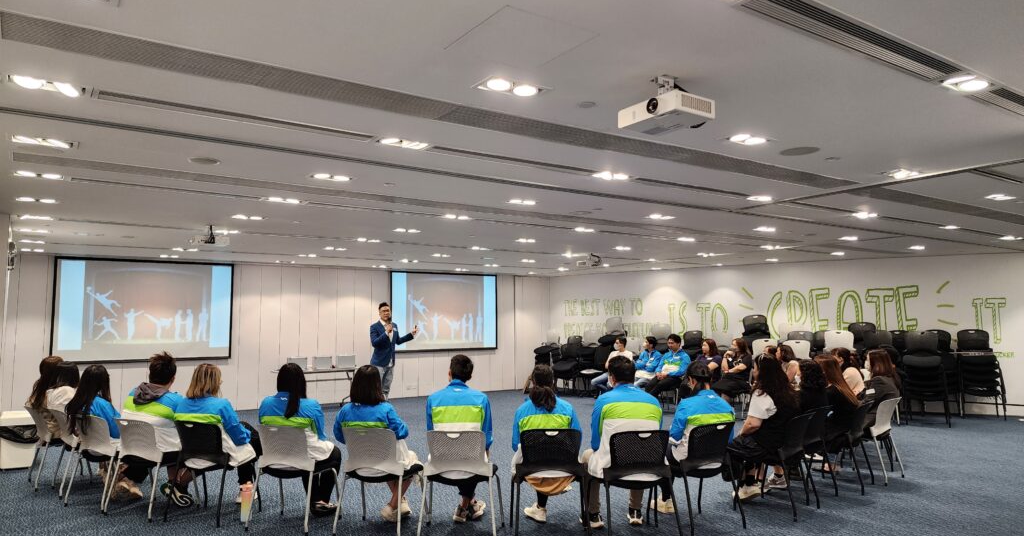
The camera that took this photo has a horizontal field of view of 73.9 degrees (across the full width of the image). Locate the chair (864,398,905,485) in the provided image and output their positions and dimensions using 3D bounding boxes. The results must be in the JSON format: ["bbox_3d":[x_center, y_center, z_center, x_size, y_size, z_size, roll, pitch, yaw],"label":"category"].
[{"bbox_3d":[3.537,1.668,6.710,0.520,0.790,0.550,-5,-6,44],"label":"chair"}]

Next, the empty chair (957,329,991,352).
[{"bbox_3d":[7.157,1.356,10.537,0.530,0.790,0.520,-3,-6,35],"label":"empty chair"}]

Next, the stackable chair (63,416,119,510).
[{"bbox_3d":[-3.544,1.665,5.992,0.550,0.790,0.520,-3,-5,27],"label":"stackable chair"}]

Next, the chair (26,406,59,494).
[{"bbox_3d":[-4.465,1.731,6.768,0.530,0.780,0.520,4,-6,-41],"label":"chair"}]

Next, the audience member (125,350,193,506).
[{"bbox_3d":[-3.030,1.388,5.844,0.530,1.310,0.760,-3,-5,25],"label":"audience member"}]

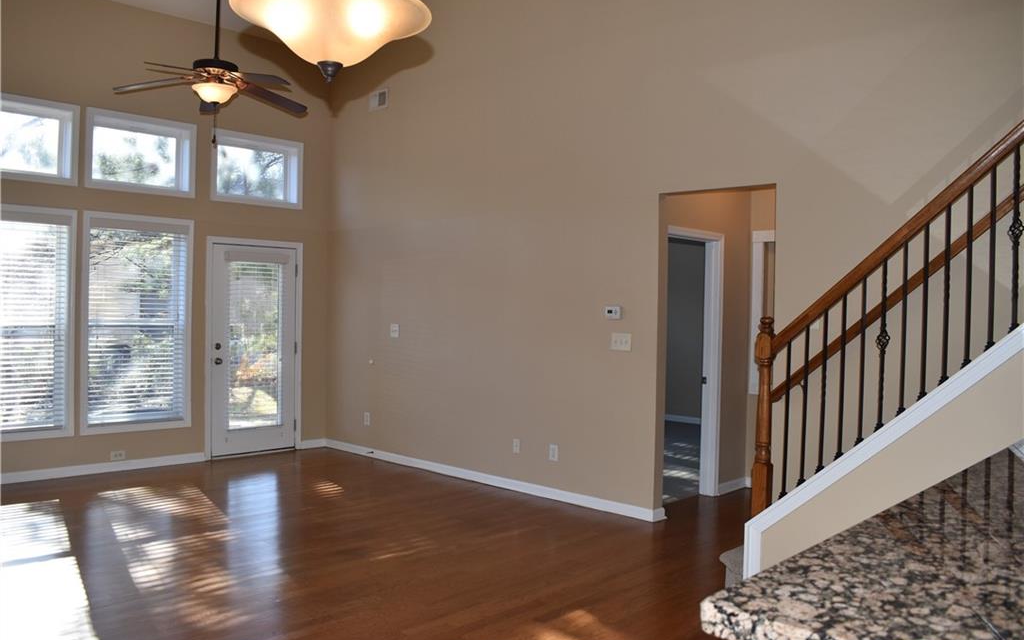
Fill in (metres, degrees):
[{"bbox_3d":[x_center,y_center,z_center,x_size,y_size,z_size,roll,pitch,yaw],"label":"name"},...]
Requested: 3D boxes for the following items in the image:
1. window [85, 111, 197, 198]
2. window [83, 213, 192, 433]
[{"bbox_3d":[-3.305,-1.467,6.856,0.110,0.680,0.942,1,1,43],"label":"window"},{"bbox_3d":[-3.321,0.030,6.840,0.055,1.771,0.835,1,1,43],"label":"window"}]

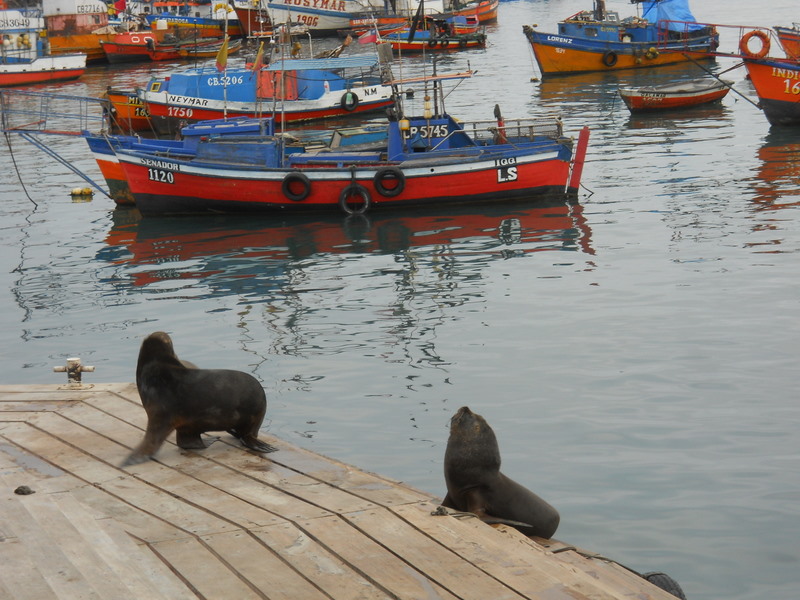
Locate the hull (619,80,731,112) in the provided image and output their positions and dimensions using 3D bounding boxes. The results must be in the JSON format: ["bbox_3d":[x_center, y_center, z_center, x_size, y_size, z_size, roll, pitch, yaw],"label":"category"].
[{"bbox_3d":[7.898,-5.939,65.485,4.200,0.780,1.550,-10,12,-37],"label":"hull"}]

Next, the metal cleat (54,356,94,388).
[{"bbox_3d":[-3.697,0.830,25.671,0.430,0.320,0.320,-3,10,0],"label":"metal cleat"}]

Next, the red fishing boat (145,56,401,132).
[{"bbox_3d":[-3.822,-6.148,66.682,8.800,1.800,2.600,-11,13,-40],"label":"red fishing boat"}]

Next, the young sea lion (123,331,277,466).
[{"bbox_3d":[-1.932,0.917,22.098,1.380,1.190,0.650,-3,10,-5],"label":"young sea lion"}]

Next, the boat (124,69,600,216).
[{"bbox_3d":[-0.994,-3.269,46.398,9.600,2.650,2.600,-3,10,0],"label":"boat"}]

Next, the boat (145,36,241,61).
[{"bbox_3d":[-9.296,-11.174,100.478,4.600,0.900,1.500,-7,11,-27],"label":"boat"}]

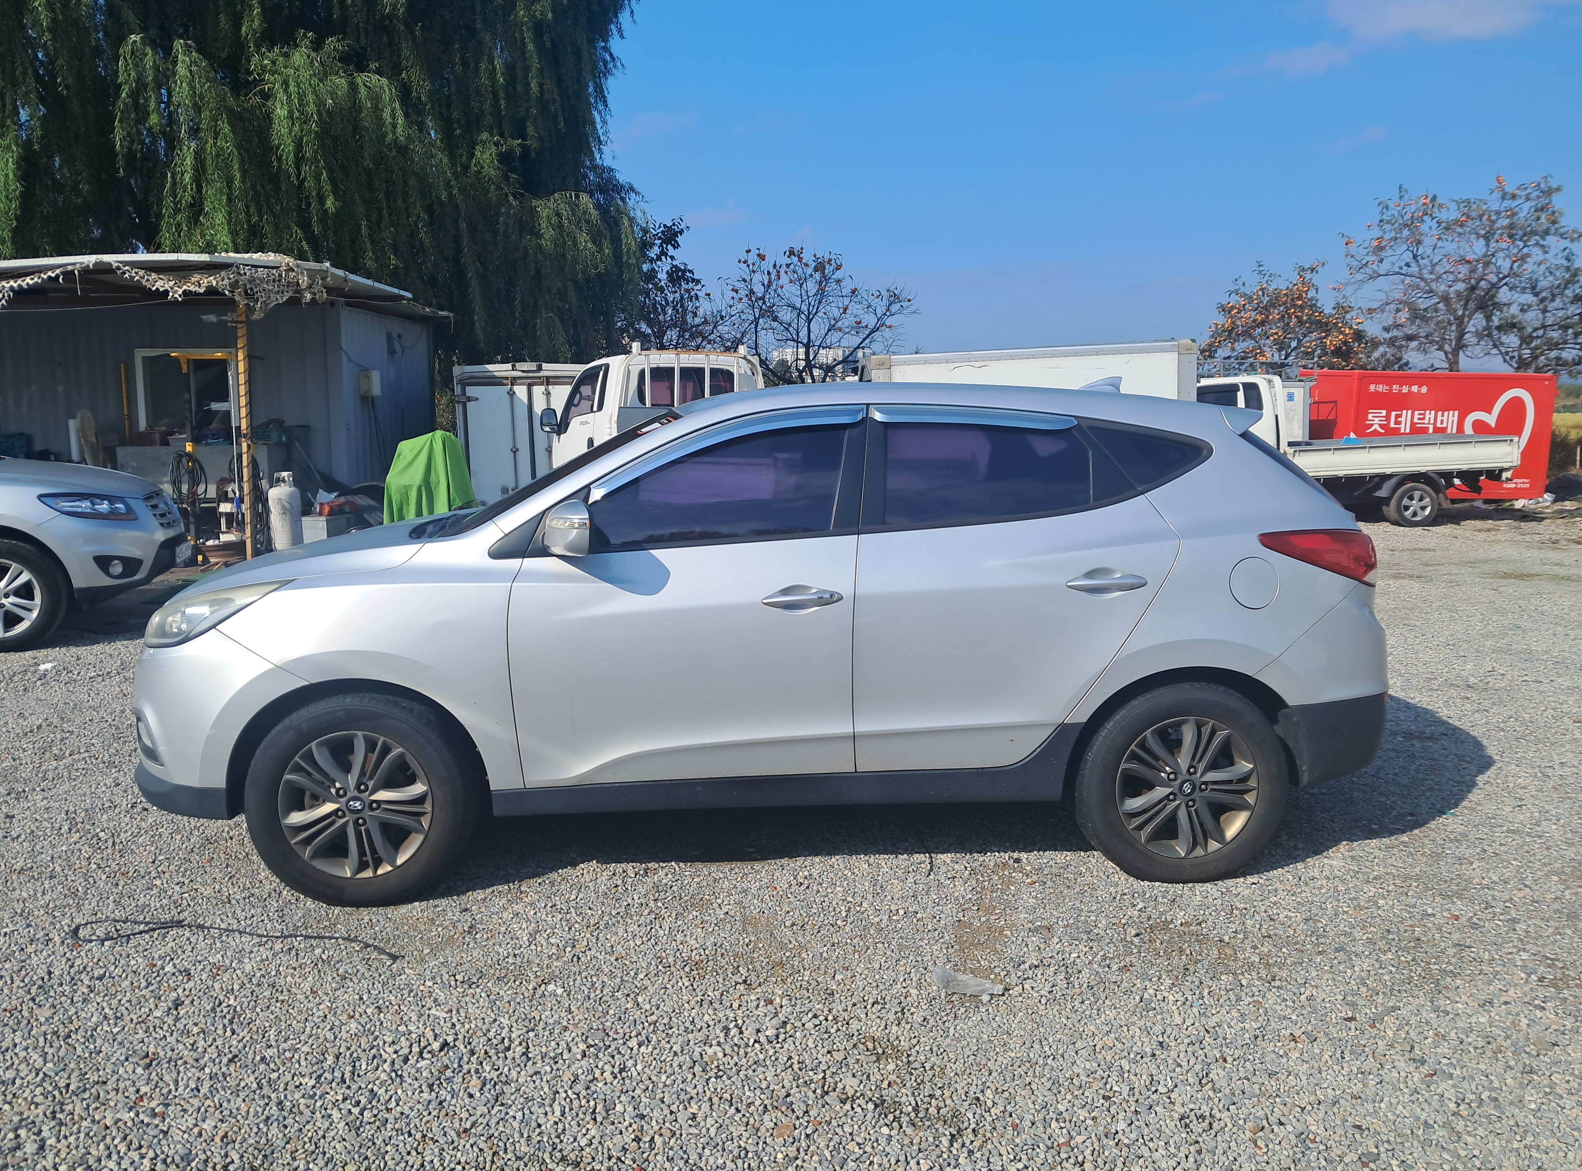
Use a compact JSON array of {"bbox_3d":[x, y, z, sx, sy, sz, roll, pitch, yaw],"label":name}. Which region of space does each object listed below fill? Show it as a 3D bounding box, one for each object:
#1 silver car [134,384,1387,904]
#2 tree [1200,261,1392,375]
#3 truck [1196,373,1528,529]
[{"bbox_3d":[-0.095,0.058,4.712,4.410,1.660,1.880,-1,8,-5],"label":"silver car"},{"bbox_3d":[10.112,-4.252,24.642,3.700,4.550,3.600,0,8,0],"label":"tree"},{"bbox_3d":[6.605,-1.801,16.408,5.100,2.000,1.750,0,8,-1],"label":"truck"}]

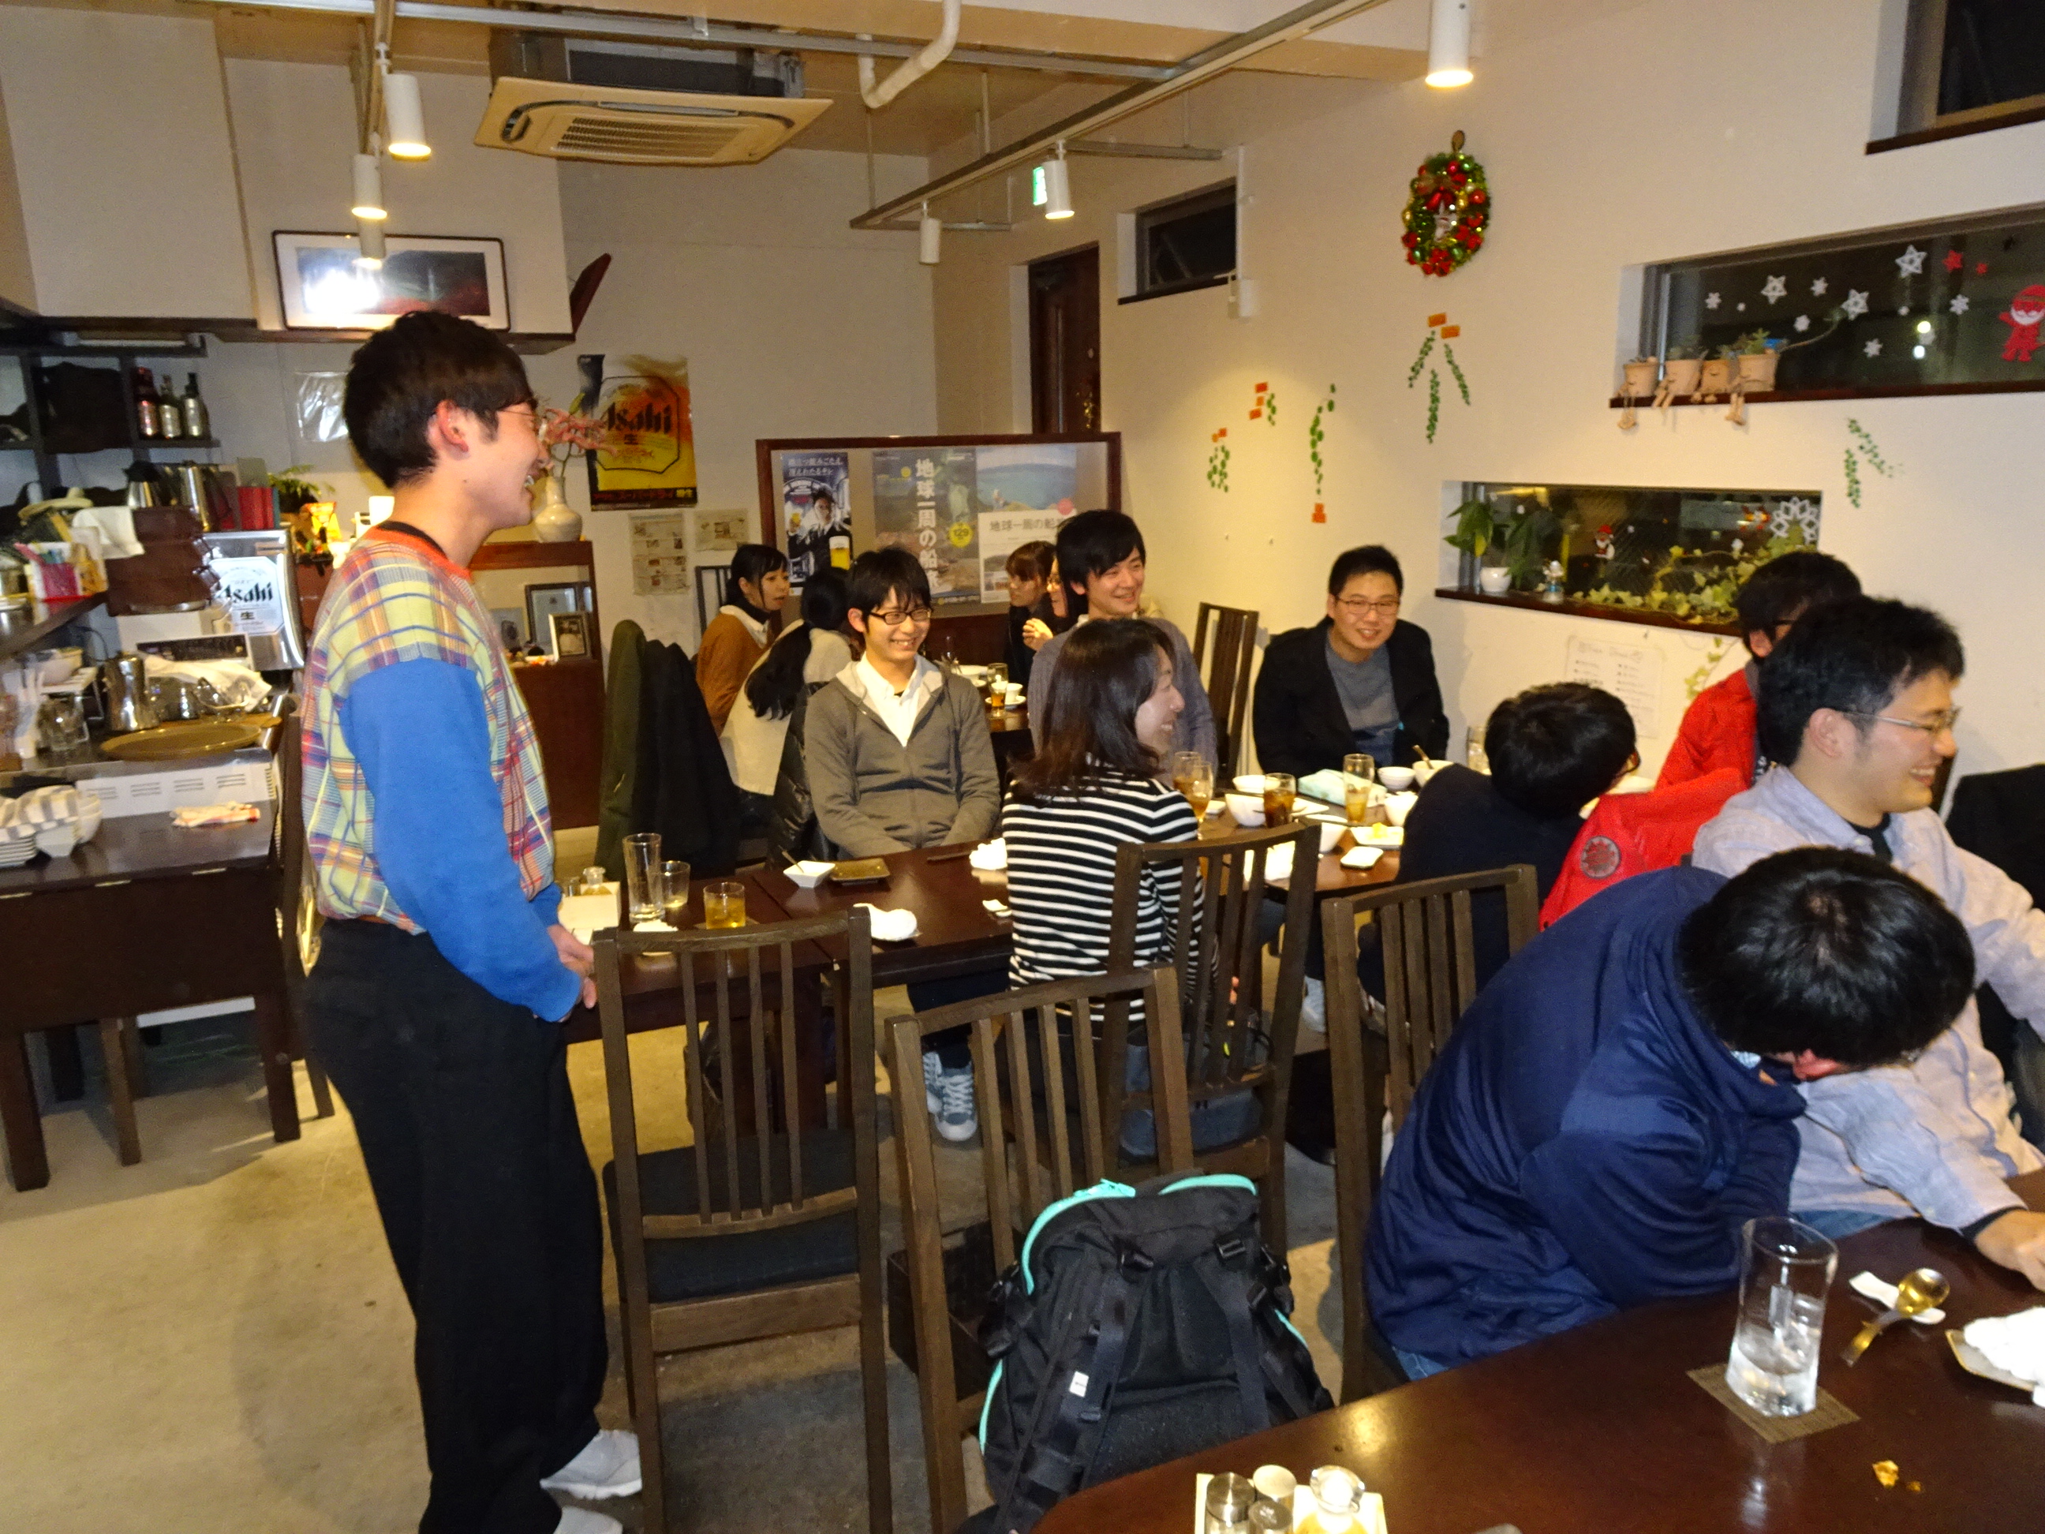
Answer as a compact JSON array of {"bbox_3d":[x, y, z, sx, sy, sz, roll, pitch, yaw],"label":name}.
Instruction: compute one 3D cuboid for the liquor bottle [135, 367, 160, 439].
[{"bbox_3d":[-3.535,-1.473,5.737,0.080,0.275,0.080,-7,14,-23],"label":"liquor bottle"}]

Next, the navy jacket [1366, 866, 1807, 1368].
[{"bbox_3d":[0.669,0.438,1.636,0.460,0.650,0.520,-6,14,-17],"label":"navy jacket"}]

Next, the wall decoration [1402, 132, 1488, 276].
[{"bbox_3d":[1.132,-1.502,3.792,0.075,0.350,0.315,-7,14,-23],"label":"wall decoration"}]

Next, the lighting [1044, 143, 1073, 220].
[{"bbox_3d":[0.119,-1.864,4.515,0.091,0.229,0.091,-1,13,0],"label":"lighting"}]

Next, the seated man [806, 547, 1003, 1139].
[{"bbox_3d":[-0.197,0.191,3.151,0.500,1.310,0.720,-5,13,-15],"label":"seated man"}]

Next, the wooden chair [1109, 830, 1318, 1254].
[{"bbox_3d":[0.253,0.528,2.516,0.430,0.965,0.480,-5,14,-15],"label":"wooden chair"}]

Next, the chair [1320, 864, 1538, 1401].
[{"bbox_3d":[0.657,0.679,1.823,0.430,0.965,0.480,-7,14,-21],"label":"chair"}]

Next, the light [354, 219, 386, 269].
[{"bbox_3d":[-1.977,-1.592,4.300,0.080,0.165,0.080,-7,14,-23],"label":"light"}]

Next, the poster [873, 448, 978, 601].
[{"bbox_3d":[-0.368,-0.942,5.563,0.417,0.585,0.010,-7,14,-23],"label":"poster"}]

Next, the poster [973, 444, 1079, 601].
[{"bbox_3d":[0.022,-0.948,5.519,0.420,0.590,0.005,-7,14,-23],"label":"poster"}]

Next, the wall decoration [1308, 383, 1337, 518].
[{"bbox_3d":[0.944,-0.992,4.478,0.010,0.419,0.160,-7,14,-23],"label":"wall decoration"}]

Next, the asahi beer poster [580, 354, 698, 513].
[{"bbox_3d":[-1.904,-1.662,7.072,0.515,0.728,0.010,-7,14,-23],"label":"asahi beer poster"}]

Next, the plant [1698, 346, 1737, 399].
[{"bbox_3d":[1.587,-0.900,3.241,0.078,0.120,0.078,-7,14,-23],"label":"plant"}]

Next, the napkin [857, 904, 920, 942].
[{"bbox_3d":[-0.249,0.290,2.614,0.115,0.040,0.085,-1,13,0],"label":"napkin"}]

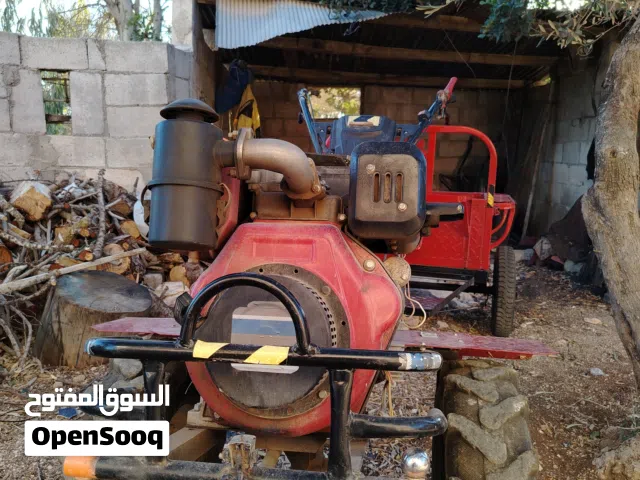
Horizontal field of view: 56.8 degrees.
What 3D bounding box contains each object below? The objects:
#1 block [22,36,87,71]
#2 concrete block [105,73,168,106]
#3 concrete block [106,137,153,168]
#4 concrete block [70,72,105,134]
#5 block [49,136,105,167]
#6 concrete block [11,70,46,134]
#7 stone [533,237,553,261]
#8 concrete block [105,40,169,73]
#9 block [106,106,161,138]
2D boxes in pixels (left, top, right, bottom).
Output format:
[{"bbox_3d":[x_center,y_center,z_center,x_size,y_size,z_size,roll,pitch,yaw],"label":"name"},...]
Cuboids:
[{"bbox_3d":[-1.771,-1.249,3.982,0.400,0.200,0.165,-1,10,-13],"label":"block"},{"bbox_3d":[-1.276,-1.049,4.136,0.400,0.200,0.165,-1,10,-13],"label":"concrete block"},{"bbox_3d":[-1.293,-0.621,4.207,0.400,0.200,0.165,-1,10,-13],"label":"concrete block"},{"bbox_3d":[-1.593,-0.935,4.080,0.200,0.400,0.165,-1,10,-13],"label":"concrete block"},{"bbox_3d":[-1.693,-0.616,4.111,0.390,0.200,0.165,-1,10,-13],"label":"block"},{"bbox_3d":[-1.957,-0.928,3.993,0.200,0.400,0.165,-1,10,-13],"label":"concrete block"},{"bbox_3d":[2.125,0.081,5.650,0.180,0.220,0.180,-1,10,-13],"label":"stone"},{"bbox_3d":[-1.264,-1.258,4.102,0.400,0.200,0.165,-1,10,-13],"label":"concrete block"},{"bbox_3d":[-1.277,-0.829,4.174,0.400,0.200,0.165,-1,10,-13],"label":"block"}]

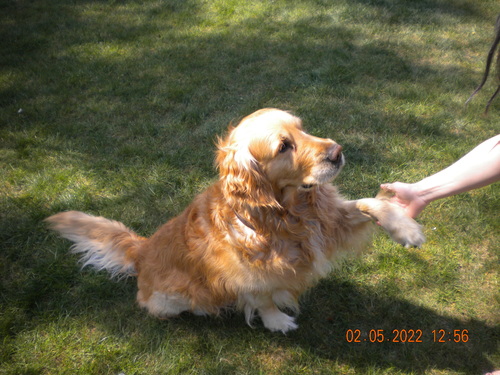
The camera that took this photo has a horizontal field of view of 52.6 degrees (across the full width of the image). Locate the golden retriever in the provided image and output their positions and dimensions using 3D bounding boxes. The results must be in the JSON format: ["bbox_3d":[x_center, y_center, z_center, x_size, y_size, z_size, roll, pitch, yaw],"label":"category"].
[{"bbox_3d":[-0.100,0.043,1.423,1.070,0.680,0.380,10,39,13],"label":"golden retriever"}]

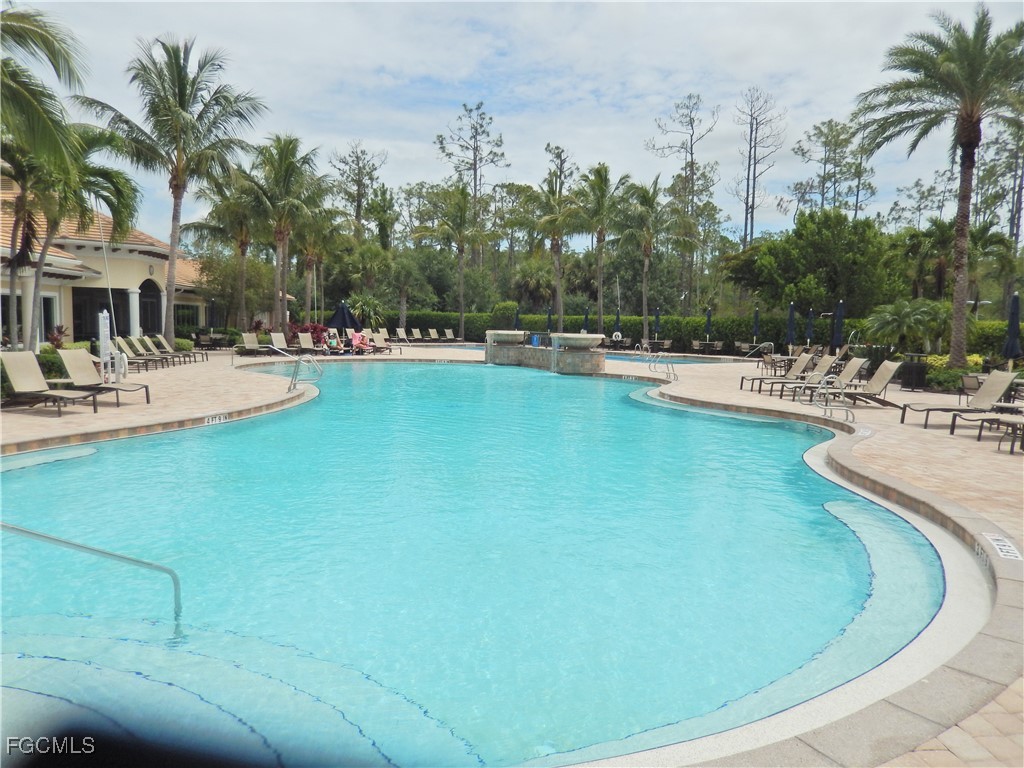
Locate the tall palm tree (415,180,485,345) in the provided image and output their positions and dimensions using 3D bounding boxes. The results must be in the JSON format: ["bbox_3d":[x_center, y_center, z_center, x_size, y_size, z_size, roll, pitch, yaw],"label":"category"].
[{"bbox_3d":[-4.692,-9.566,58.905,6.000,12.400,6.000,1,5,0],"label":"tall palm tree"}]

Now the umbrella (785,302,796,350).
[{"bbox_3d":[9.604,-1.498,25.447,0.370,2.578,0.370,1,5,0],"label":"umbrella"}]

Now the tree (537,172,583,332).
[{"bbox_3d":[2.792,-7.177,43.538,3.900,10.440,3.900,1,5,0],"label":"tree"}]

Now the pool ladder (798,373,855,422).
[{"bbox_3d":[5.967,0.257,13.994,0.820,0.870,0.620,0,5,-13],"label":"pool ladder"}]

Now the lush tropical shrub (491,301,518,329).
[{"bbox_3d":[-0.617,-4.529,54.814,2.000,3.200,2.000,1,5,0],"label":"lush tropical shrub"}]

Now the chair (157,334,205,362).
[{"bbox_3d":[-12.876,-1.388,28.959,1.695,1.010,0.665,0,5,-9],"label":"chair"}]

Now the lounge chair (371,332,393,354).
[{"bbox_3d":[-6.523,-2.071,38.542,0.665,1.065,1.599,-4,6,-45],"label":"lounge chair"}]

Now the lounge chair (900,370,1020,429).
[{"bbox_3d":[8.106,0.272,13.419,1.750,1.000,0.680,0,5,-6],"label":"lounge chair"}]

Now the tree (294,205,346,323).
[{"bbox_3d":[-11.605,-6.445,44.125,3.900,8.390,3.900,1,5,0],"label":"tree"}]

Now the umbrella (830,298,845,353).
[{"bbox_3d":[9.715,-1.197,21.964,0.450,2.450,0.450,1,5,0],"label":"umbrella"}]

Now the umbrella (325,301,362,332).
[{"bbox_3d":[-8.182,-2.735,35.909,1.850,2.600,1.850,1,5,0],"label":"umbrella"}]

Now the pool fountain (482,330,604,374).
[{"bbox_3d":[1.173,-1.366,29.991,2.000,1.450,7.100,-2,5,-27],"label":"pool fountain"}]

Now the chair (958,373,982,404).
[{"bbox_3d":[9.091,0.248,14.554,0.600,0.820,0.560,0,5,-16],"label":"chair"}]

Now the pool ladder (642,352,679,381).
[{"bbox_3d":[4.736,-0.541,23.062,0.760,0.870,0.600,0,5,-11],"label":"pool ladder"}]

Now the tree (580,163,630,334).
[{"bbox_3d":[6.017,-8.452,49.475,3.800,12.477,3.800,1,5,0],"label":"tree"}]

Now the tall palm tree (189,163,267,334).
[{"bbox_3d":[-16.007,-7.261,42.053,4.700,10.220,4.700,1,5,0],"label":"tall palm tree"}]

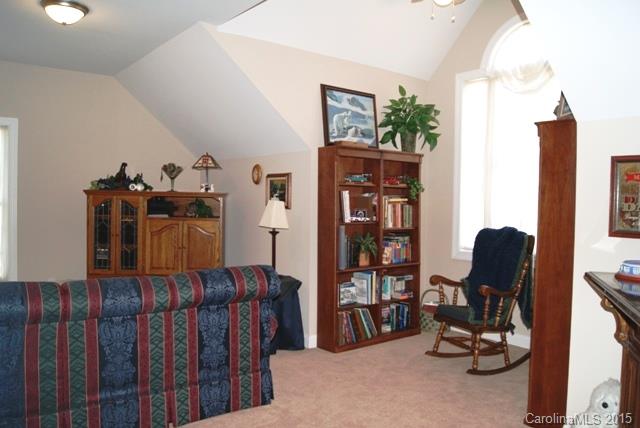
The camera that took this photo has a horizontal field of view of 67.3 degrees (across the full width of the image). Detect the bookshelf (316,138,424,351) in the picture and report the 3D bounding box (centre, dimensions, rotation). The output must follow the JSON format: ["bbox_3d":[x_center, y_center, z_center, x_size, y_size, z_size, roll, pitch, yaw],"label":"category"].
[{"bbox_3d":[0.528,0.320,4.706,1.147,1.843,0.251,0,2,-37],"label":"bookshelf"}]

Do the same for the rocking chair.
[{"bbox_3d":[1.396,0.704,4.197,0.860,1.130,0.620,0,2,-25],"label":"rocking chair"}]

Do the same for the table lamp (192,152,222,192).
[{"bbox_3d":[-1.235,-0.453,5.287,0.310,0.440,0.310,1,2,-6],"label":"table lamp"}]

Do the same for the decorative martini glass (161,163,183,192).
[{"bbox_3d":[-1.617,-0.392,5.249,0.230,0.320,0.160,1,2,-6],"label":"decorative martini glass"}]

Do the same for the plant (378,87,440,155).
[{"bbox_3d":[0.901,-0.935,4.838,0.530,0.670,0.450,0,2,-37],"label":"plant"}]

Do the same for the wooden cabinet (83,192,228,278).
[{"bbox_3d":[-1.760,0.475,5.322,1.496,1.432,0.500,1,2,-6],"label":"wooden cabinet"}]

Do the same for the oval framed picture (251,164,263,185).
[{"bbox_3d":[-0.669,-0.416,5.080,0.022,0.218,0.175,-1,2,-37],"label":"oval framed picture"}]

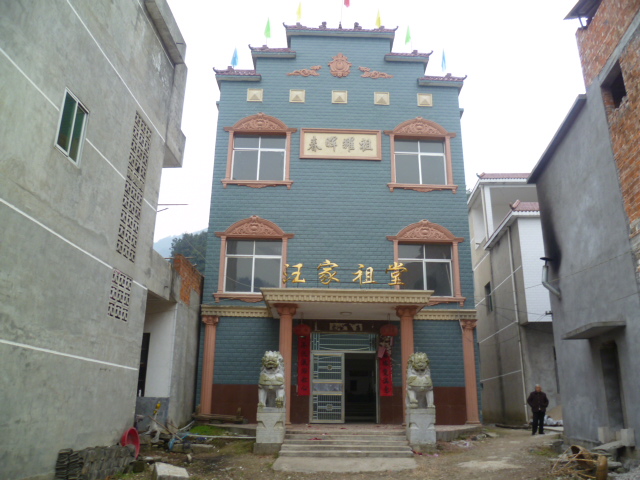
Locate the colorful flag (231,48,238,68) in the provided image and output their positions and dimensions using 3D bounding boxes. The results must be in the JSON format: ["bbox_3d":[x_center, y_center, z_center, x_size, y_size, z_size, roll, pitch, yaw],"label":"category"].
[{"bbox_3d":[-3.517,-7.554,21.452,0.308,0.962,0.150,1,-18,-1],"label":"colorful flag"}]

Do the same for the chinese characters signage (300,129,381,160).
[{"bbox_3d":[0.825,-3.697,20.133,3.147,1.321,0.130,1,-18,-1],"label":"chinese characters signage"}]

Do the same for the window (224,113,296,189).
[{"bbox_3d":[-2.334,-3.465,19.971,2.847,3.235,0.300,1,-18,-1],"label":"window"}]

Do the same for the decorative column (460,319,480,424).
[{"bbox_3d":[5.094,4.389,17.429,0.520,3.439,0.480,1,-18,-1],"label":"decorative column"}]

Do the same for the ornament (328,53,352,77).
[{"bbox_3d":[0.786,-6.713,19.880,0.922,1.113,0.148,1,-18,-2],"label":"ornament"}]

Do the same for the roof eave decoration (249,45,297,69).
[{"bbox_3d":[-1.810,-7.124,19.834,1.823,0.631,0.583,1,-18,-2],"label":"roof eave decoration"}]

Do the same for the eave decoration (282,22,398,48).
[{"bbox_3d":[0.876,-8.624,21.939,4.822,0.736,0.900,1,-18,-1],"label":"eave decoration"}]

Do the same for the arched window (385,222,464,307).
[{"bbox_3d":[3.616,0.732,17.588,2.692,3.021,0.297,1,-18,-2],"label":"arched window"}]

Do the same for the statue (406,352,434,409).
[{"bbox_3d":[2.532,3.523,12.998,0.700,1.367,0.763,0,-18,0],"label":"statue"}]

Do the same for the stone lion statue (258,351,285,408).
[{"bbox_3d":[-1.353,3.853,14.300,0.707,1.515,0.950,1,-18,-1],"label":"stone lion statue"}]

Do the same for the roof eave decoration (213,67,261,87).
[{"bbox_3d":[-3.084,-6.123,19.446,1.781,0.684,0.583,1,-18,-2],"label":"roof eave decoration"}]

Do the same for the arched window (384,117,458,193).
[{"bbox_3d":[3.954,-3.325,20.115,2.871,3.280,0.300,1,-18,-1],"label":"arched window"}]

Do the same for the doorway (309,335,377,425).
[{"bbox_3d":[0.774,4.323,16.335,2.184,2.798,0.265,1,-18,-2],"label":"doorway"}]

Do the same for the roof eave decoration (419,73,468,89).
[{"bbox_3d":[4.656,-6.016,19.784,1.887,0.547,0.583,1,-18,-2],"label":"roof eave decoration"}]

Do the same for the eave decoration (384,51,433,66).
[{"bbox_3d":[3.665,-7.446,21.580,1.966,0.596,0.700,1,-18,-1],"label":"eave decoration"}]

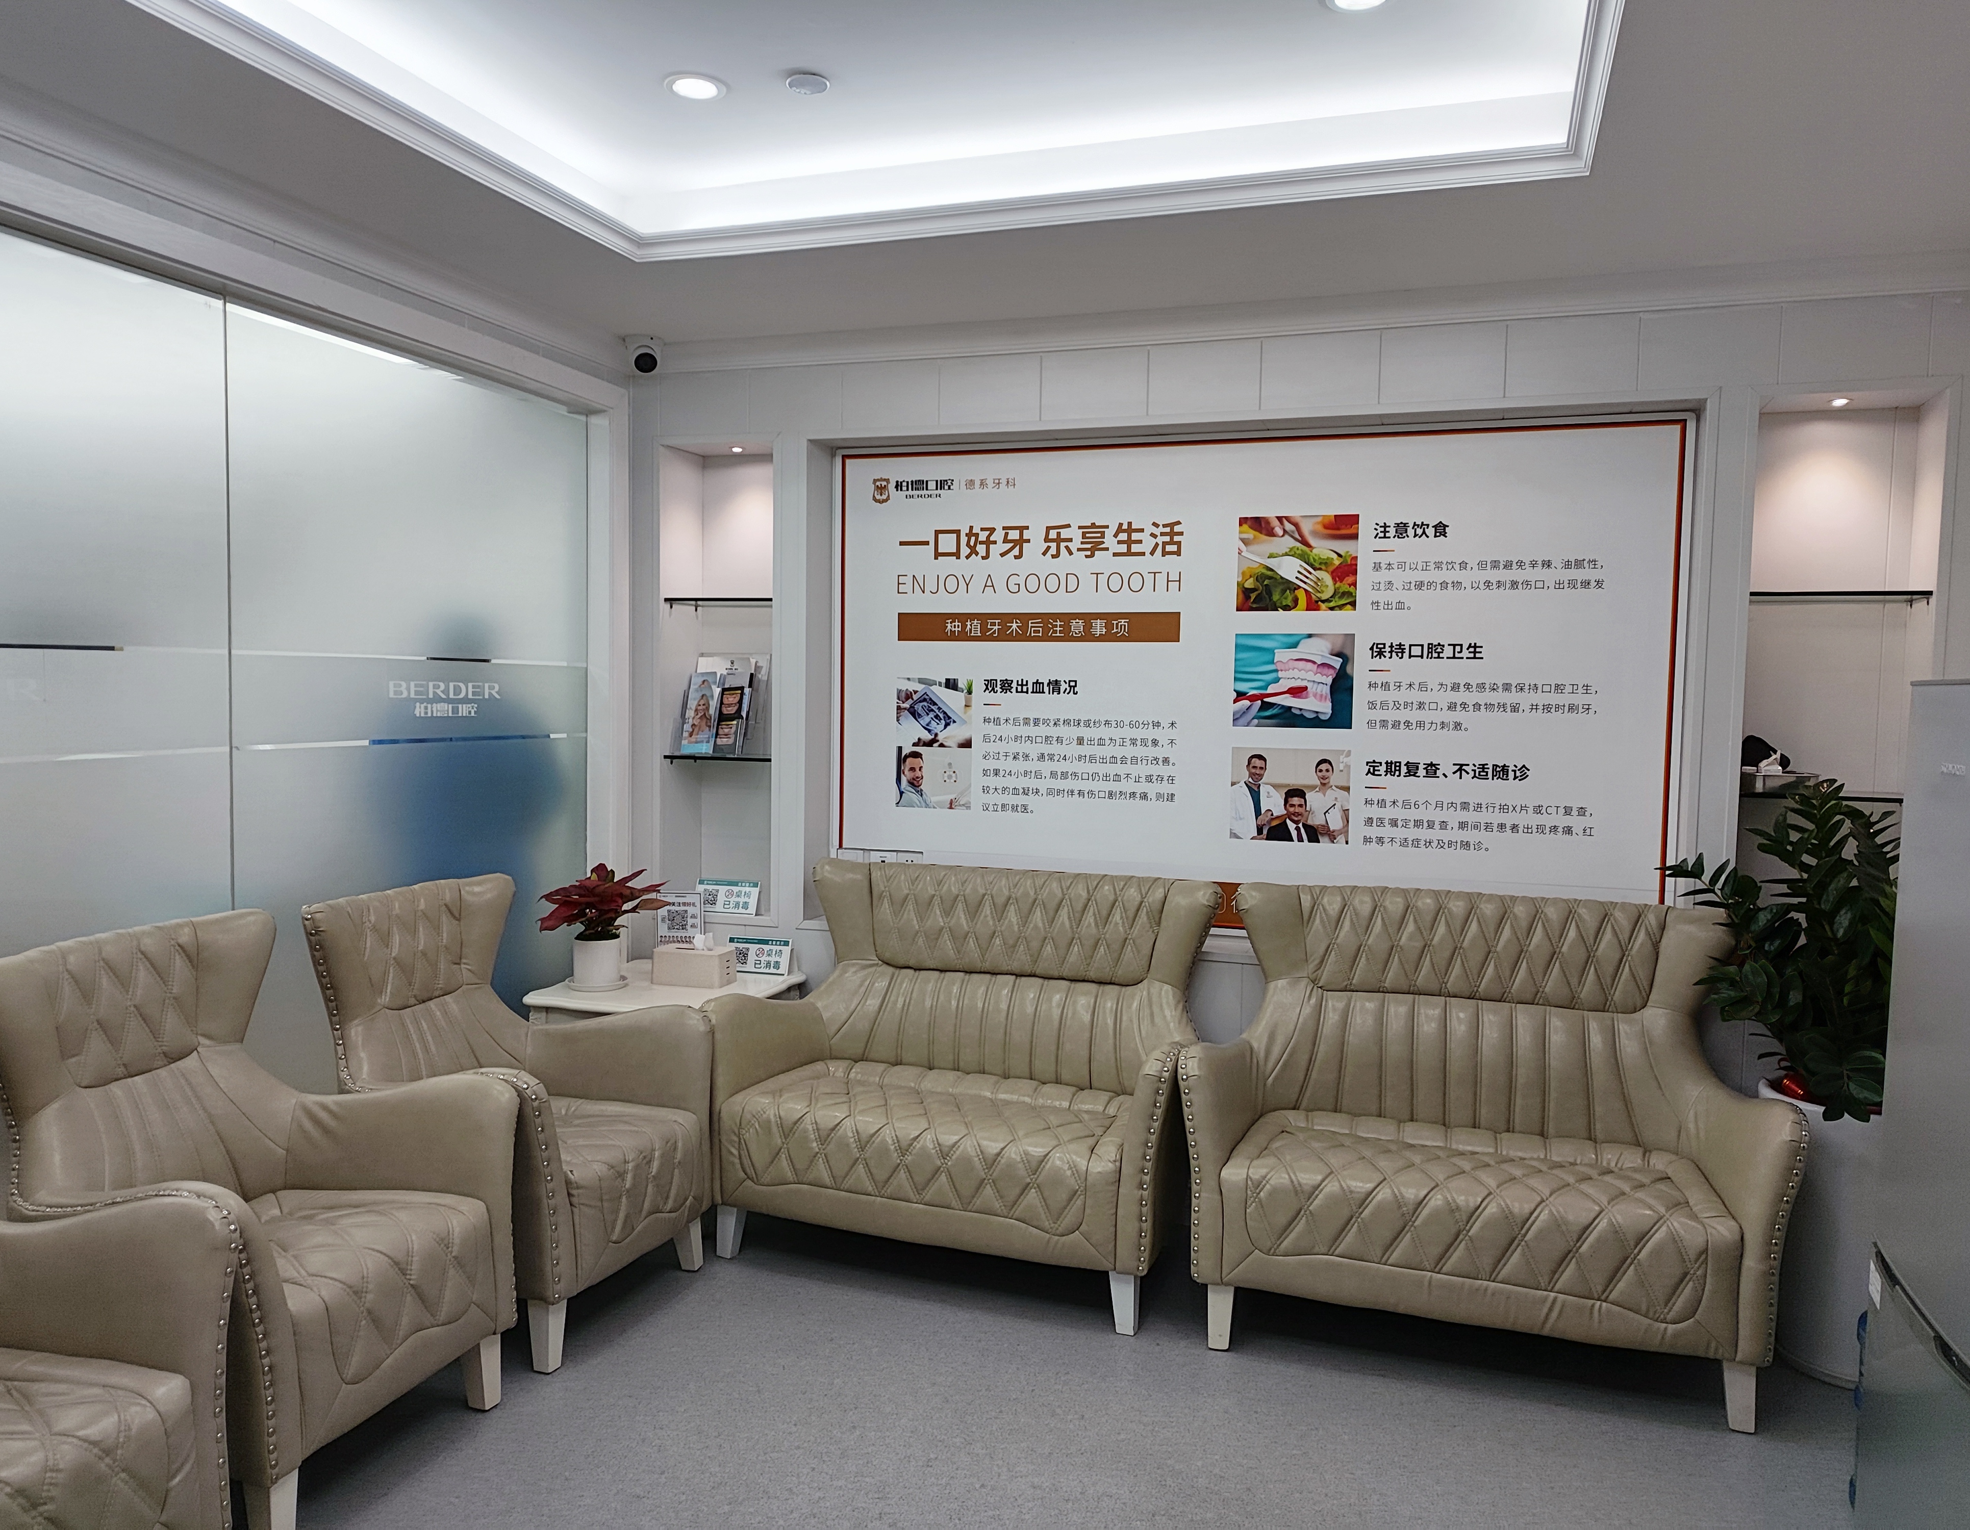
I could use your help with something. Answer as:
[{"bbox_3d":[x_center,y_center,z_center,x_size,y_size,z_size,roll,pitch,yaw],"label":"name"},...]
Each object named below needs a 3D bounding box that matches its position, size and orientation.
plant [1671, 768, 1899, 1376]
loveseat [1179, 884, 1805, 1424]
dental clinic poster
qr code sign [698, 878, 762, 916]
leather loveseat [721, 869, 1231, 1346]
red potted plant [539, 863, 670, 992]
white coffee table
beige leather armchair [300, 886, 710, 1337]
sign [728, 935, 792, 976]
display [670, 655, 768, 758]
[{"bbox_3d":[1.809,0.660,3.068,0.650,1.265,0.560,2,3,18],"label":"plant"},{"bbox_3d":[1.092,0.803,3.187,1.201,0.945,0.685,2,3,18],"label":"loveseat"},{"bbox_3d":[0.641,-0.215,3.866,2.264,1.325,0.030,2,3,18],"label":"dental clinic poster"},{"bbox_3d":[-0.770,0.398,4.264,0.205,0.102,0.050,1,3,10],"label":"qr code sign"},{"bbox_3d":[-0.013,0.726,3.554,1.172,0.865,0.685,2,3,20],"label":"leather loveseat"},{"bbox_3d":[-1.028,0.452,3.915,0.360,0.325,0.320,1,3,-7],"label":"red potted plant"},{"bbox_3d":[-0.892,0.910,3.945,0.590,0.587,0.580,2,3,18],"label":"white coffee table"},{"bbox_3d":[-1.095,0.725,3.254,0.690,0.865,0.700,2,3,19],"label":"beige leather armchair"},{"bbox_3d":[-0.648,0.557,4.125,0.205,0.104,0.050,1,3,10],"label":"sign"},{"bbox_3d":[-0.804,-0.179,4.324,0.255,0.318,0.165,2,3,18],"label":"display"}]

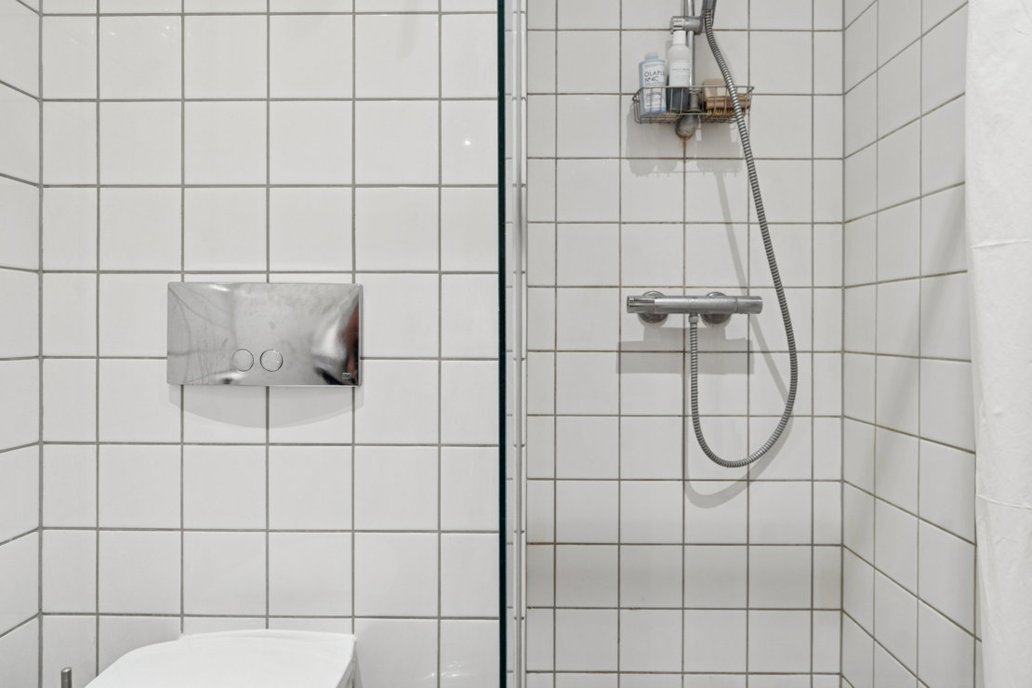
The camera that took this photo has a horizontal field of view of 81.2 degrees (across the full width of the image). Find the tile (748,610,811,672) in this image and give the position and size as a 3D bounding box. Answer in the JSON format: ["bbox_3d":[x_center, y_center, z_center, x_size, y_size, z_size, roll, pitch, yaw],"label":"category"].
[{"bbox_3d":[0.615,0.694,1.410,0.147,0.147,0.010,0,0,0],"label":"tile"}]

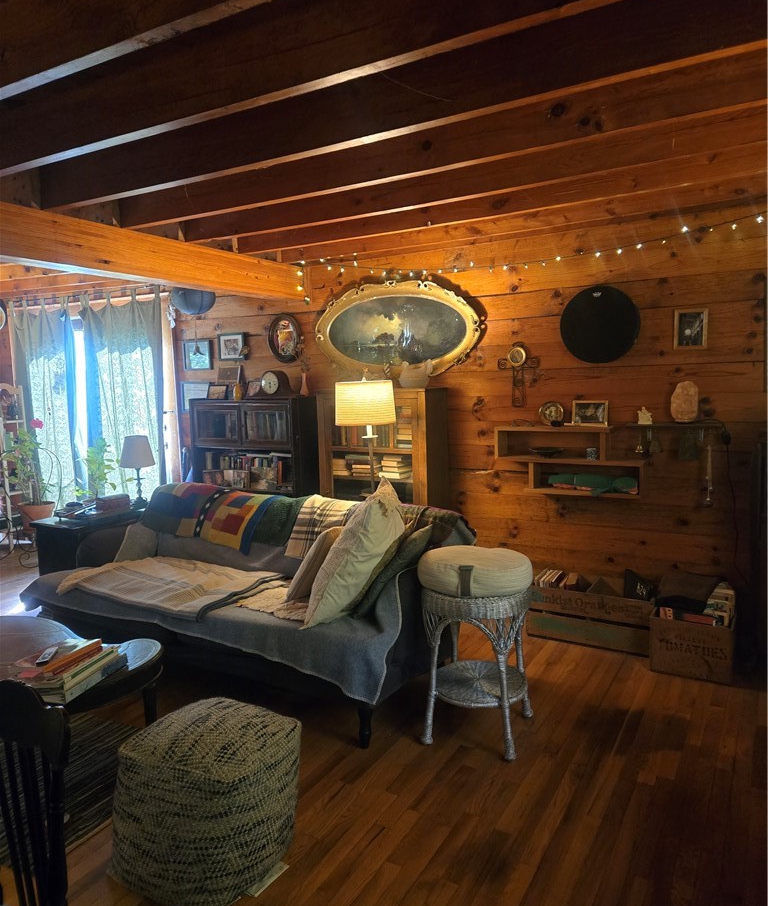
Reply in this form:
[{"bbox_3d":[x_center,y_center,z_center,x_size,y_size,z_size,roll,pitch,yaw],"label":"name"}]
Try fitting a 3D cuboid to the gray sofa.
[{"bbox_3d":[-0.770,0.697,3.598,2.270,0.850,0.950,2,7,30],"label":"gray sofa"}]

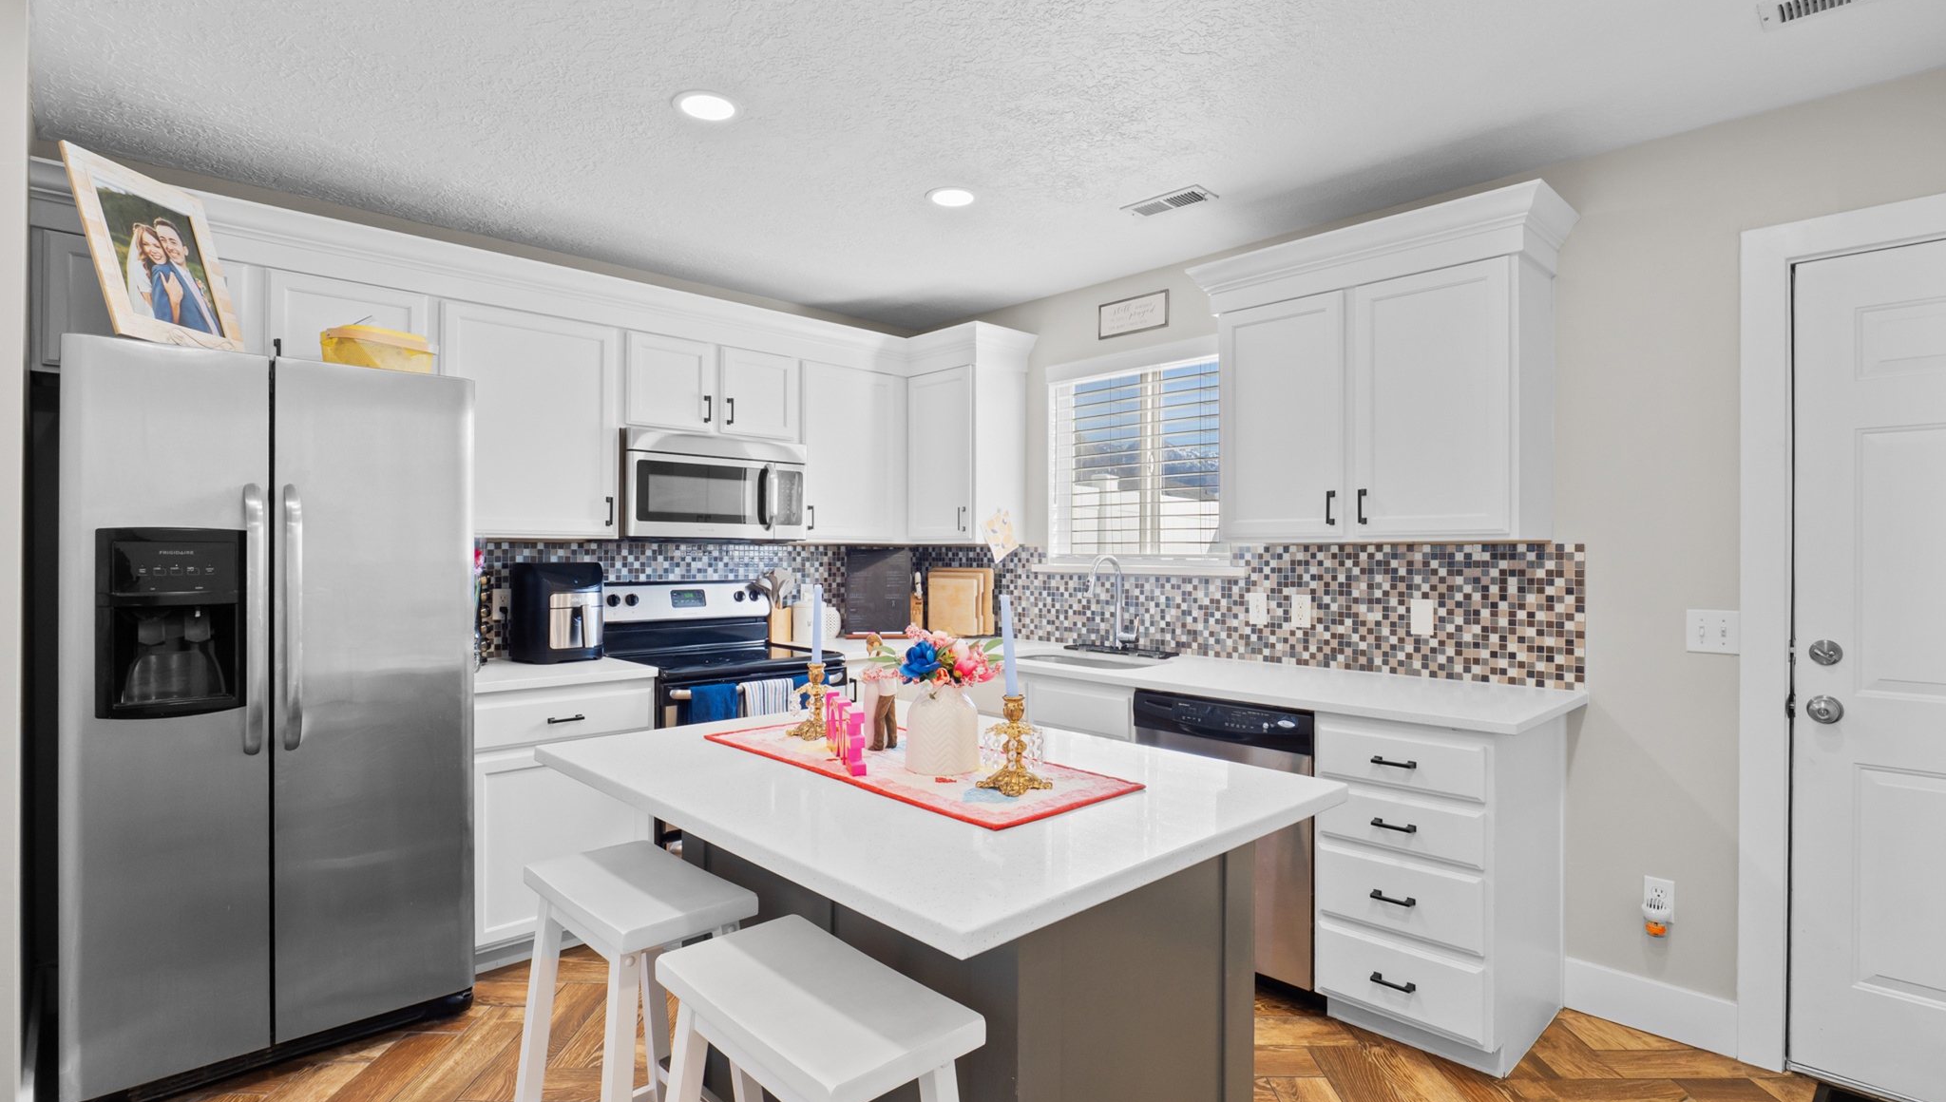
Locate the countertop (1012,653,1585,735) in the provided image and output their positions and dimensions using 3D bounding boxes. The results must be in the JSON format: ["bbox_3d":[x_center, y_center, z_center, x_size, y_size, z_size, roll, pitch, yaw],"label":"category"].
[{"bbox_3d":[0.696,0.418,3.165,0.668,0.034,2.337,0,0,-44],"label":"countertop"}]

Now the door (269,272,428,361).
[{"bbox_3d":[-1.877,-0.635,2.720,0.421,0.345,0.030,0,0,-44],"label":"door"}]

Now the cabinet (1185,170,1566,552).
[{"bbox_3d":[1.228,-0.491,2.817,0.385,0.929,1.052,0,0,-44],"label":"cabinet"}]

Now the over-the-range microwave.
[{"bbox_3d":[-1.089,-0.238,3.615,0.763,0.400,0.425,0,0,-44],"label":"over-the-range microwave"}]

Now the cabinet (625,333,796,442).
[{"bbox_3d":[-1.112,-0.635,3.663,0.745,0.358,0.334,0,0,-44],"label":"cabinet"}]

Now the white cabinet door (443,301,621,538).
[{"bbox_3d":[-1.500,-0.426,3.084,0.568,0.759,0.030,0,0,-44],"label":"white cabinet door"}]

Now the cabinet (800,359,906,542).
[{"bbox_3d":[-0.627,-0.427,4.131,0.588,0.774,0.334,0,0,-44],"label":"cabinet"}]

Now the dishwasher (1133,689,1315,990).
[{"bbox_3d":[0.941,0.849,2.898,0.605,0.807,0.605,0,0,-44],"label":"dishwasher"}]

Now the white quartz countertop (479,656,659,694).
[{"bbox_3d":[-1.496,0.410,3.072,0.584,0.033,0.667,0,0,-44],"label":"white quartz countertop"}]

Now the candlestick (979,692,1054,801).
[{"bbox_3d":[0.070,0.312,1.490,0.126,0.155,0.126,0,0,0],"label":"candlestick"}]

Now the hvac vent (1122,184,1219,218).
[{"bbox_3d":[0.634,-1.114,2.903,0.145,0.015,0.295,0,0,-44],"label":"hvac vent"}]

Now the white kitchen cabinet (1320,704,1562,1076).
[{"bbox_3d":[1.317,0.873,2.530,0.626,0.880,0.441,0,0,-44],"label":"white kitchen cabinet"}]

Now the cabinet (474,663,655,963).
[{"bbox_3d":[-1.507,0.854,3.084,0.590,0.905,0.620,0,0,-44],"label":"cabinet"}]

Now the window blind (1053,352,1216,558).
[{"bbox_3d":[0.665,-0.360,3.698,0.055,0.791,0.896,0,0,-44],"label":"window blind"}]

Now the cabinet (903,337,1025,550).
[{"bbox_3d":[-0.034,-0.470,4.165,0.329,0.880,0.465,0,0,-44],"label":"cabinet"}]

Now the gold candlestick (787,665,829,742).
[{"bbox_3d":[-0.343,0.323,1.981,0.132,0.157,0.132,0,0,-44],"label":"gold candlestick"}]

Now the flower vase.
[{"bbox_3d":[-0.057,0.308,1.630,0.139,0.163,0.139,0,0,0],"label":"flower vase"}]

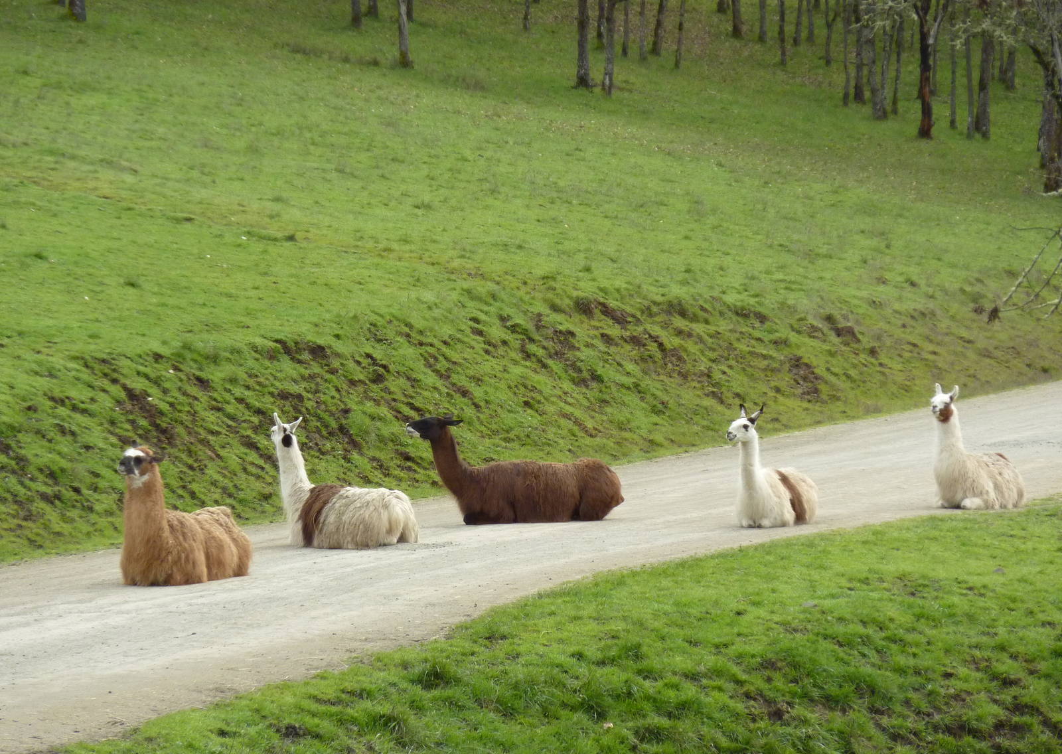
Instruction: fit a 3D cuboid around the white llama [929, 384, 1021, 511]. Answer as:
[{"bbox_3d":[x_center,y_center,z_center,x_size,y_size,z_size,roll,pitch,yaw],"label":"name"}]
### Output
[{"bbox_3d":[3.990,0.609,53.500,0.520,1.078,1.350,1,3,26],"label":"white llama"}]

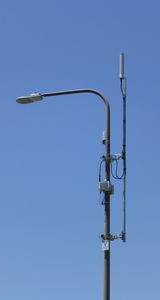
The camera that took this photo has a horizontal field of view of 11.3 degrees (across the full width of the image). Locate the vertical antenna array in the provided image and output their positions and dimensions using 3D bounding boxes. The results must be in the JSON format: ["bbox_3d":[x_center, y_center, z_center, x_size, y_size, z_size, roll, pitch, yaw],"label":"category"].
[{"bbox_3d":[1.057,-0.153,19.300,0.150,4.833,0.120,-5,-22,18],"label":"vertical antenna array"}]

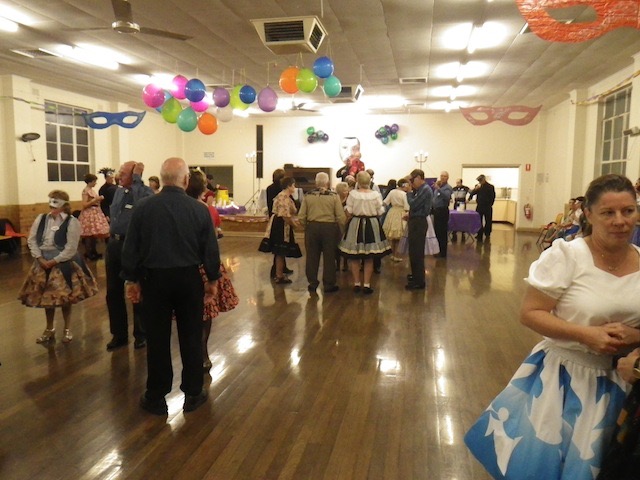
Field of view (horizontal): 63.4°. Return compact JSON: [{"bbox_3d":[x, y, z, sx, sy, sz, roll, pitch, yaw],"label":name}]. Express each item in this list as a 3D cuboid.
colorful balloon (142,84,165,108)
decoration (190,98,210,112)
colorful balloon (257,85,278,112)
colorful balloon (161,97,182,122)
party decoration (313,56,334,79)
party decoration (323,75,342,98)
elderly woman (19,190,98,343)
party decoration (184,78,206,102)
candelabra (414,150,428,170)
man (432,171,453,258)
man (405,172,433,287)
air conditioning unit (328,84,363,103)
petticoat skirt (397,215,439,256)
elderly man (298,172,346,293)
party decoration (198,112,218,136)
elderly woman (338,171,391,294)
[{"bbox_3d":[-2.307,-2.003,7.200,0.317,0.348,0.317,2,7,11],"label":"colorful balloon"},{"bbox_3d":[-1.874,-2.159,8.100,0.300,0.350,0.300,-1,7,-13],"label":"decoration"},{"bbox_3d":[-0.827,-2.233,8.200,0.320,0.405,0.320,1,6,0],"label":"colorful balloon"},{"bbox_3d":[-2.365,-2.084,8.300,0.325,0.410,0.325,2,6,11],"label":"colorful balloon"},{"bbox_3d":[0.052,-2.432,7.300,0.285,0.310,0.285,1,7,0],"label":"party decoration"},{"bbox_3d":[0.181,-2.209,7.450,0.268,0.317,0.268,2,7,11],"label":"party decoration"},{"bbox_3d":[-2.593,0.252,5.056,0.750,1.470,0.640,0,6,-3],"label":"elderly woman"},{"bbox_3d":[-1.757,-2.102,7.300,0.307,0.338,0.307,2,7,11],"label":"party decoration"},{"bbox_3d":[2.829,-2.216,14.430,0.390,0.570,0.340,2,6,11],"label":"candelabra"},{"bbox_3d":[2.577,-0.538,10.833,0.400,1.770,0.480,-3,8,-30],"label":"man"},{"bbox_3d":[1.458,-0.177,7.663,0.420,1.720,0.470,0,7,0],"label":"man"},{"bbox_3d":[0.498,-3.261,11.696,0.860,0.310,0.850,2,7,11],"label":"air conditioning unit"},{"bbox_3d":[2.063,-0.105,10.900,0.860,0.860,0.820,3,7,18],"label":"petticoat skirt"},{"bbox_3d":[0.045,-0.117,7.518,0.660,1.710,0.420,1,6,5],"label":"elderly man"},{"bbox_3d":[-1.655,-1.733,7.700,0.300,0.330,0.300,-1,7,-12],"label":"party decoration"},{"bbox_3d":[0.644,-0.112,7.474,0.730,1.720,0.630,1,6,2],"label":"elderly woman"}]

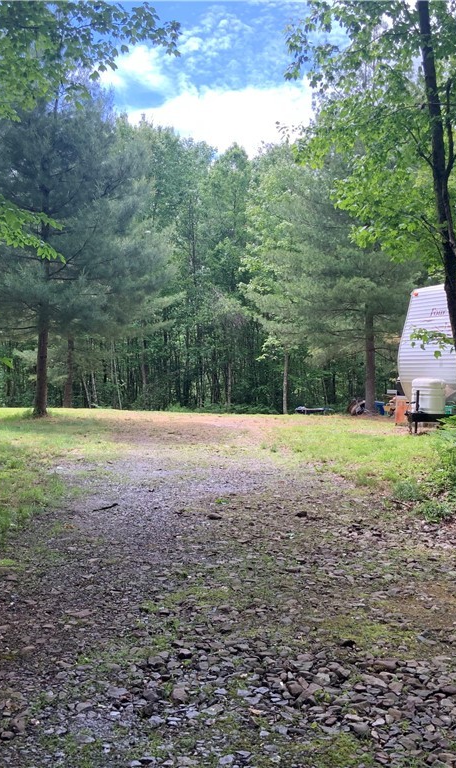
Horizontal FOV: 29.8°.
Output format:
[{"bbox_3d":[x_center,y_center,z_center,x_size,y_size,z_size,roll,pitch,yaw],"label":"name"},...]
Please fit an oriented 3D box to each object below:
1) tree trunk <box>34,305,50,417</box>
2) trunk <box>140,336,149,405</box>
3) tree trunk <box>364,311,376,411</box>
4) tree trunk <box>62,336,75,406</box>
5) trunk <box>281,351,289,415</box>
[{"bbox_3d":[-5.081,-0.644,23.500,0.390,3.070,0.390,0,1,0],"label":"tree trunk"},{"bbox_3d":[-3.212,-0.519,33.000,0.260,2.620,0.260,0,1,0],"label":"trunk"},{"bbox_3d":[4.070,-0.628,24.500,0.320,2.940,0.320,0,1,0],"label":"tree trunk"},{"bbox_3d":[-5.299,-0.382,28.500,0.340,2.390,0.340,0,1,0],"label":"tree trunk"},{"bbox_3d":[1.745,-0.046,26.500,0.210,1.980,0.210,0,1,0],"label":"trunk"}]

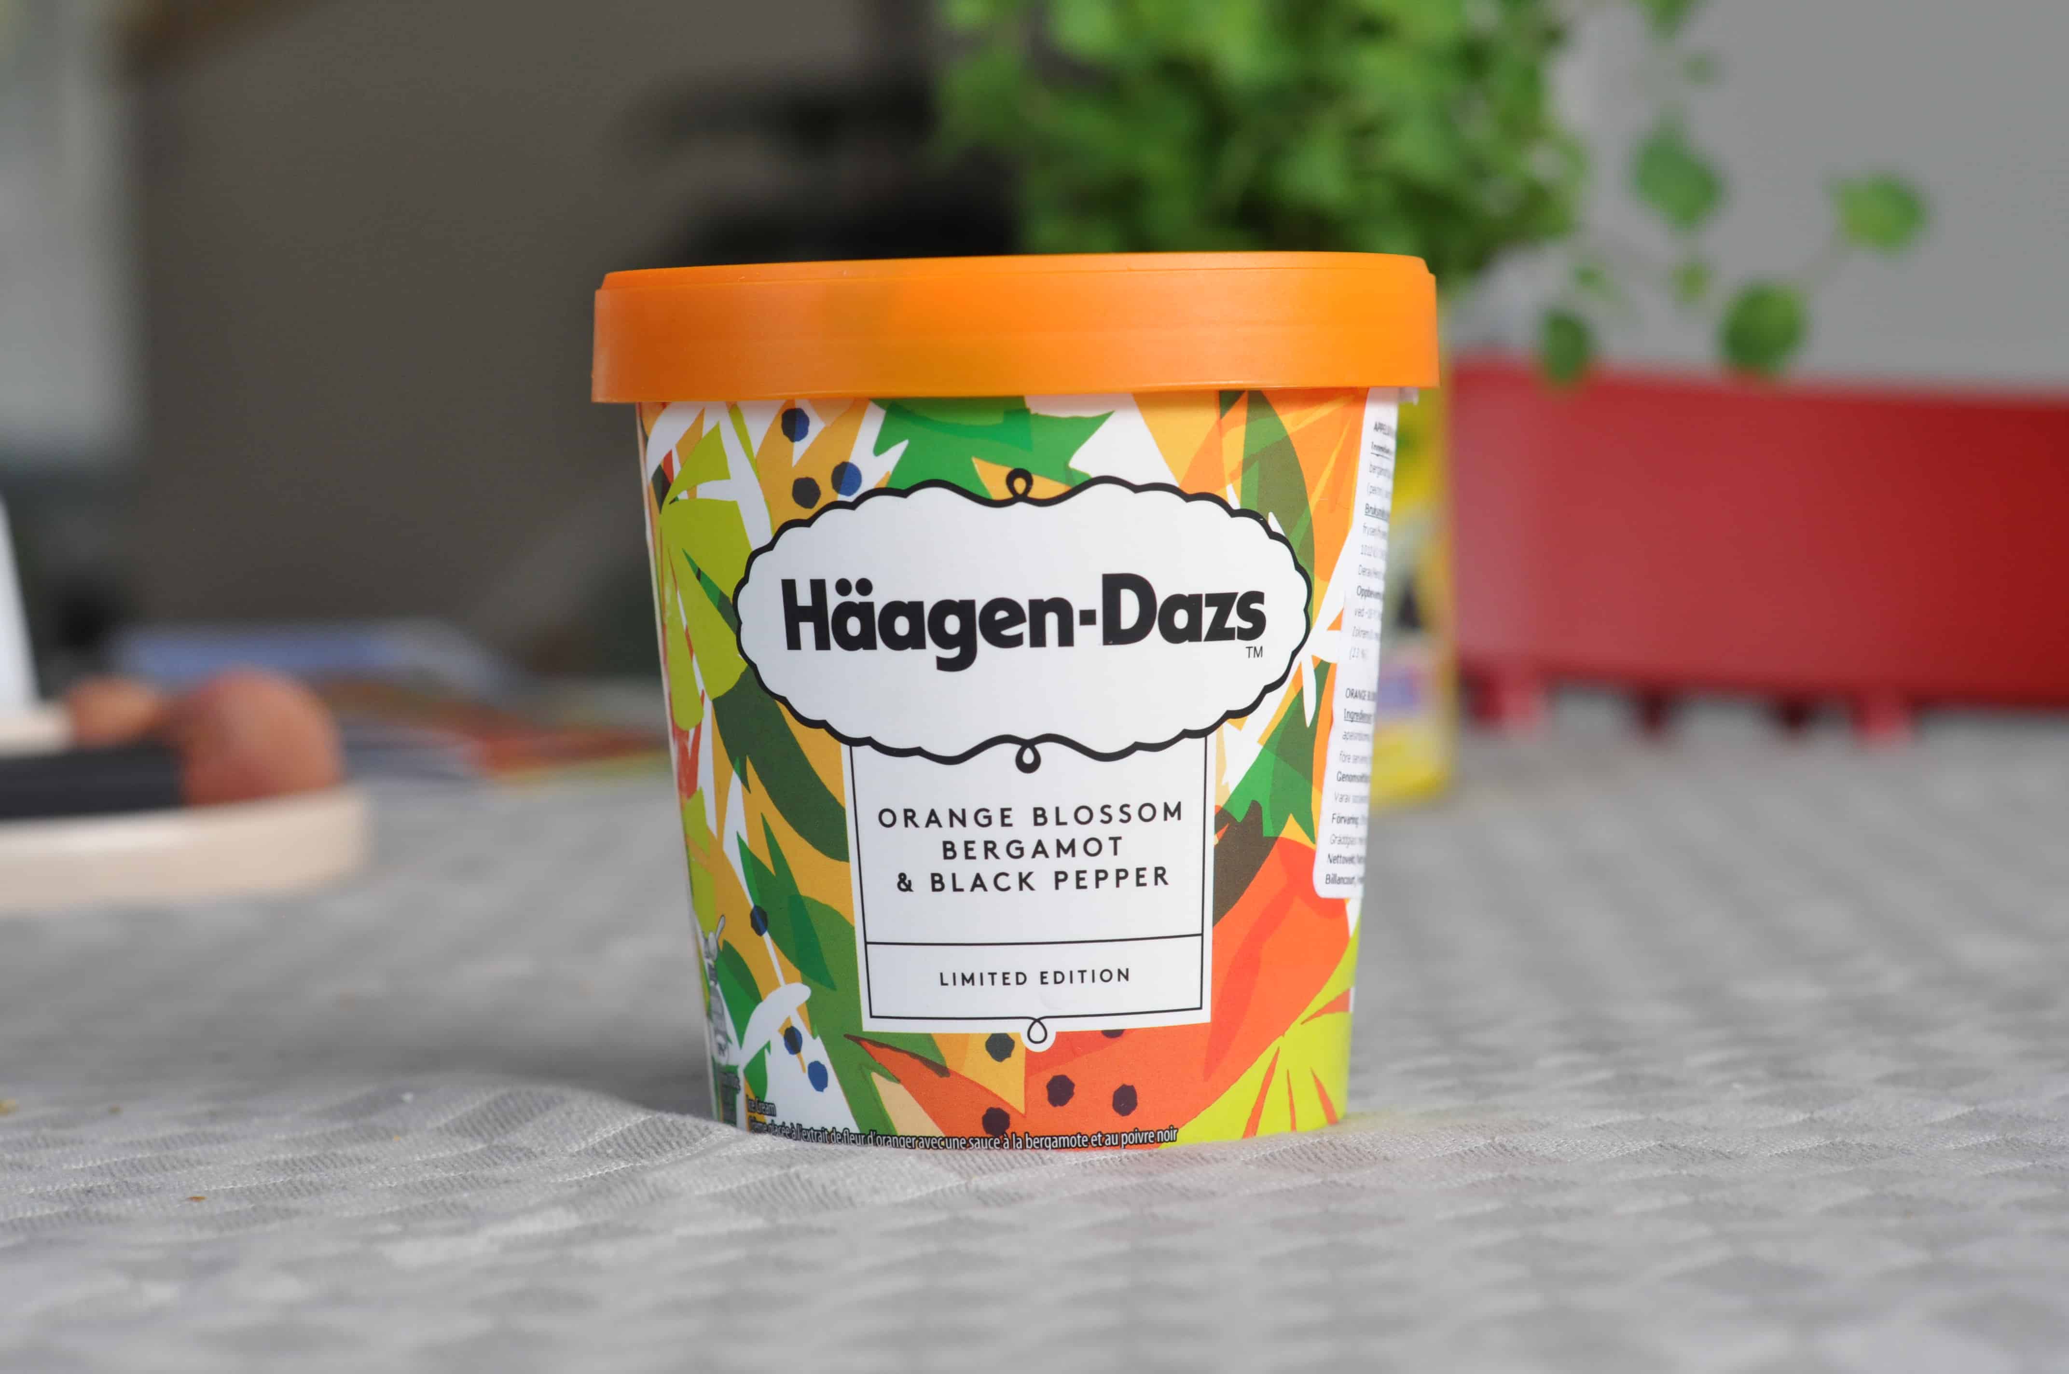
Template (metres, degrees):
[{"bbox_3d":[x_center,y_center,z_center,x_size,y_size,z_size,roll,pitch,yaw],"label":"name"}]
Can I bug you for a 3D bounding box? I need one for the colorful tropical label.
[{"bbox_3d":[-0.001,0.007,0.503,0.088,0.083,0.088,-1,4,-2],"label":"colorful tropical label"}]

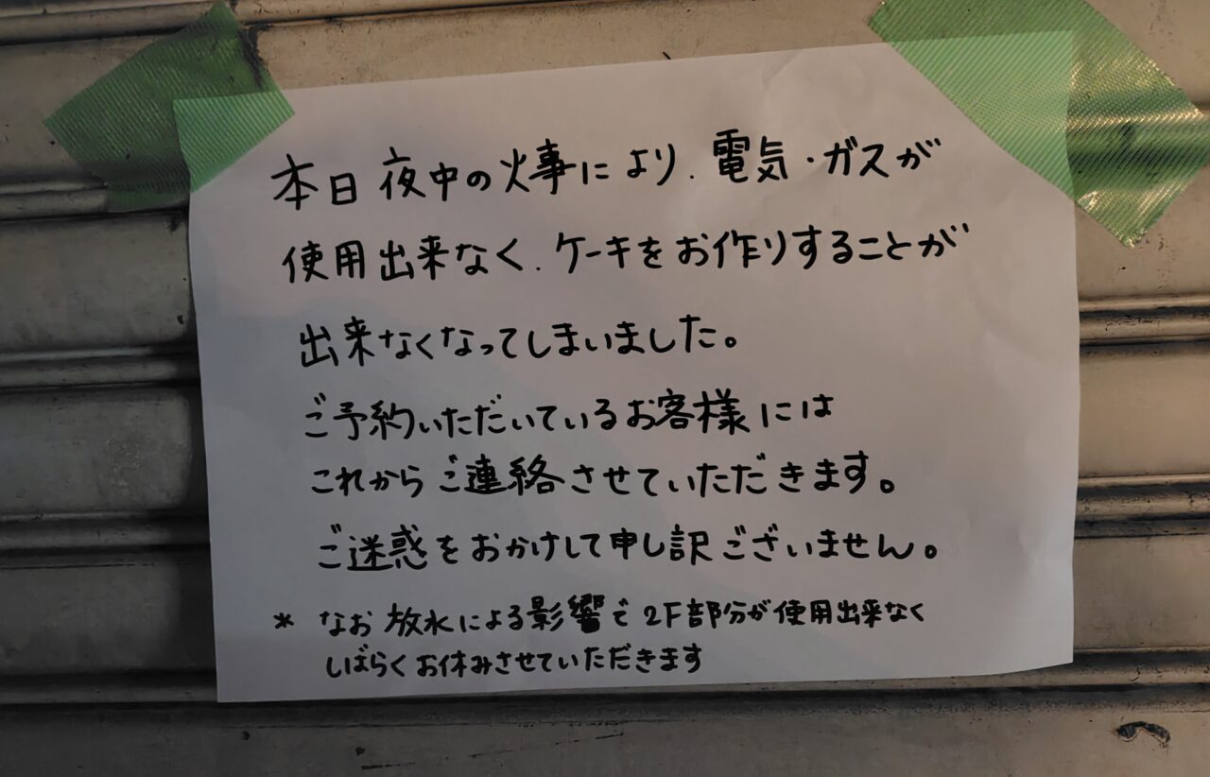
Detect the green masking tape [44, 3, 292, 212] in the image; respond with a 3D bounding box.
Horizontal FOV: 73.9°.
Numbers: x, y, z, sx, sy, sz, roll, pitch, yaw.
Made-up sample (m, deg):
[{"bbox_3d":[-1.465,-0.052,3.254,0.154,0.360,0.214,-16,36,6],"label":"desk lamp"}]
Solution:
[{"bbox_3d":[-0.147,-0.090,0.274,0.076,0.050,0.009,-31,3,6],"label":"green masking tape"}]

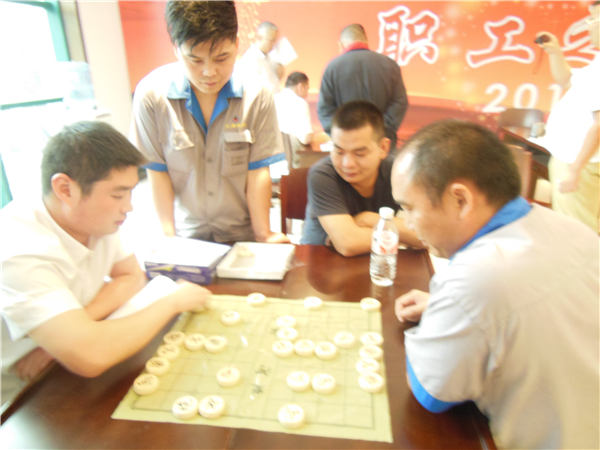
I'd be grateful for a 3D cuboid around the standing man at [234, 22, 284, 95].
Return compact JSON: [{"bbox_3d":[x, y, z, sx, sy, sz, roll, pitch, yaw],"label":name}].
[{"bbox_3d":[-0.289,-0.806,3.632,0.400,1.640,0.480,4,22,14],"label":"standing man"}]

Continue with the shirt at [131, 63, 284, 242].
[{"bbox_3d":[-0.292,-0.233,1.430,0.460,0.610,0.290,-4,33,-6],"label":"shirt"}]

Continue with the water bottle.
[{"bbox_3d":[0.226,0.058,1.167,0.068,0.217,0.068,-2,22,0],"label":"water bottle"}]

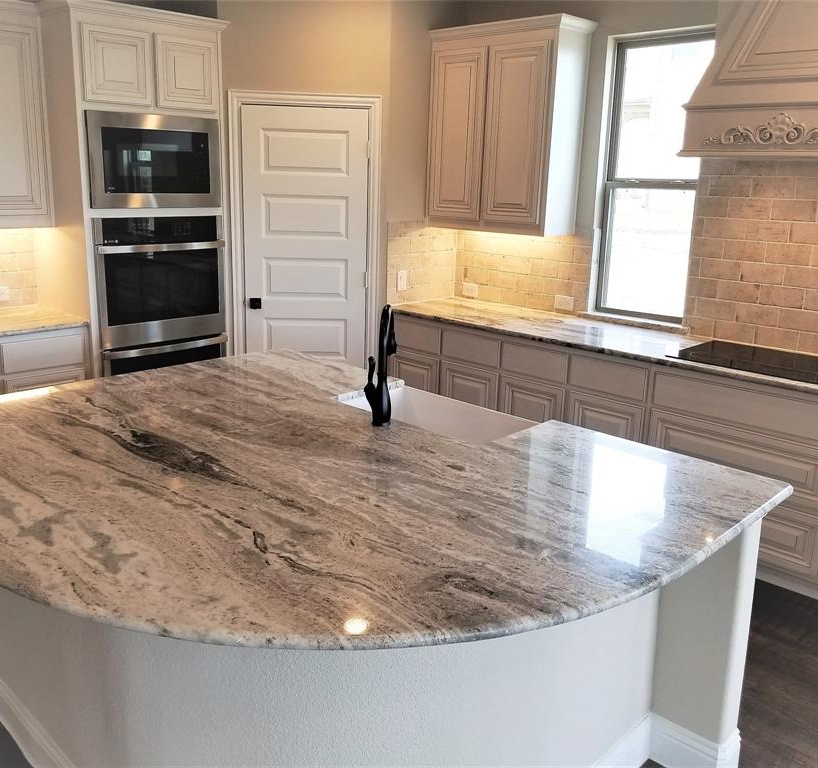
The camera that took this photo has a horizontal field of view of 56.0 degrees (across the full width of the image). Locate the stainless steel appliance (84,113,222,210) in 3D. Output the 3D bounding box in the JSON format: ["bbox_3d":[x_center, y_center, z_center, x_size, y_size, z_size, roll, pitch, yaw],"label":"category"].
[{"bbox_3d":[-1.484,-1.218,4.217,0.421,0.472,0.768,15,20,40],"label":"stainless steel appliance"}]

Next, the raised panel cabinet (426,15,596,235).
[{"bbox_3d":[0.559,-1.493,4.582,0.959,1.147,0.406,15,20,40],"label":"raised panel cabinet"}]

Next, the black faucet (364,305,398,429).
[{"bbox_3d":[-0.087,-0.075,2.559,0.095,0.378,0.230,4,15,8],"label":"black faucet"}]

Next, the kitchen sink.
[{"bbox_3d":[0.103,0.226,2.743,0.737,0.242,0.433,15,20,40],"label":"kitchen sink"}]

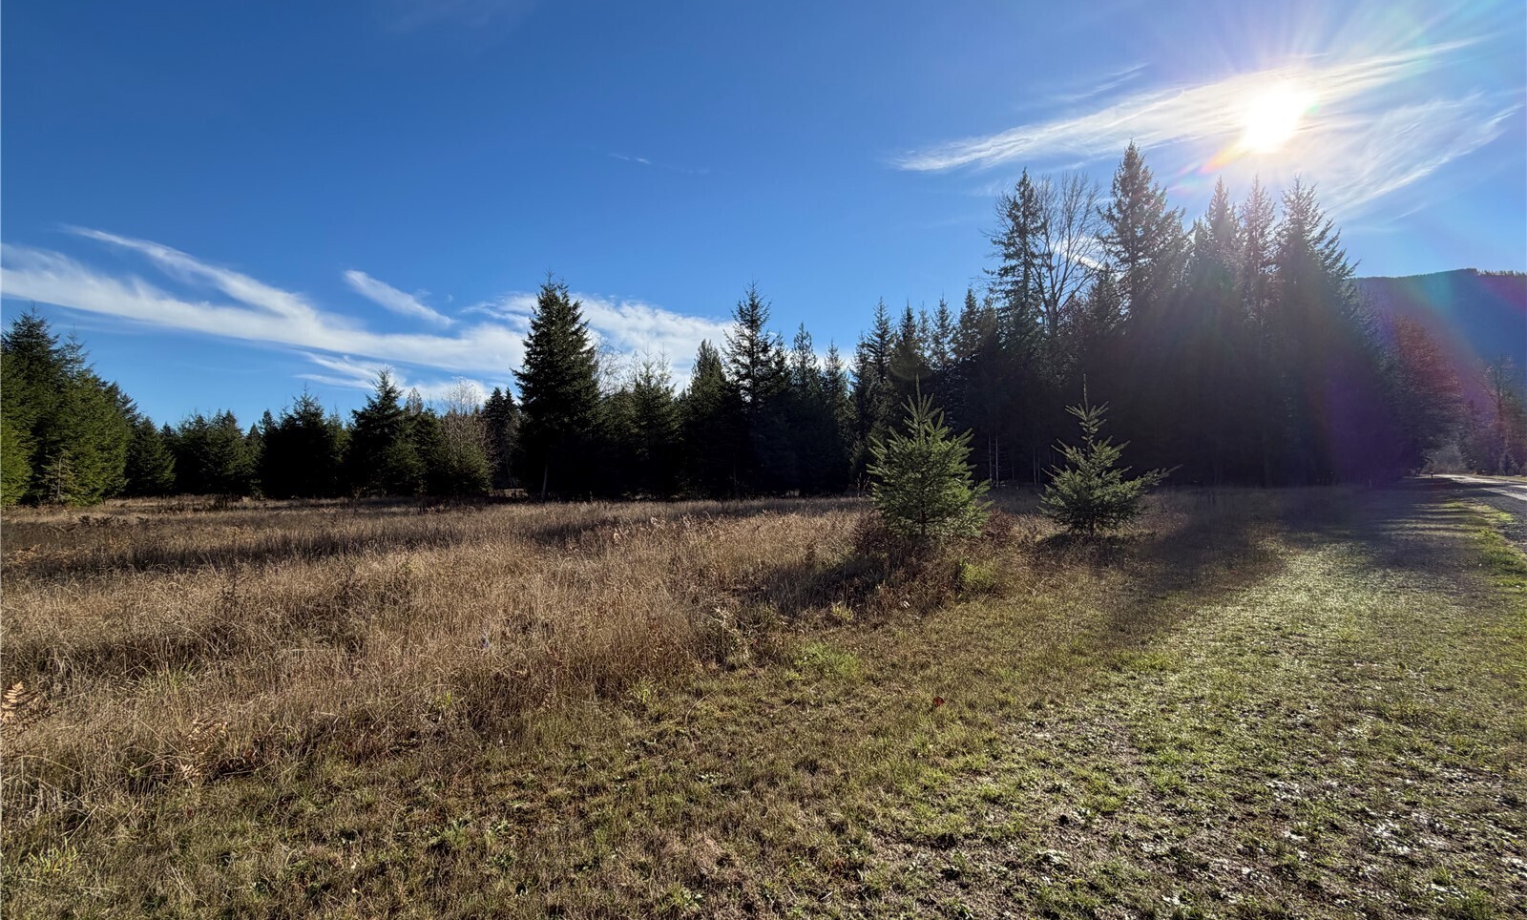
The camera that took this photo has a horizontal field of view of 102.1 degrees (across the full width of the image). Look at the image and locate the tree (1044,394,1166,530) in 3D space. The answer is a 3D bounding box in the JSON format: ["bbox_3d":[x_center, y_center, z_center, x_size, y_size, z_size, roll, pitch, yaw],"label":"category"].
[{"bbox_3d":[7.500,0.040,13.800,2.600,3.300,2.500,-1,-1,29],"label":"tree"}]

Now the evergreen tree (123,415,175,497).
[{"bbox_3d":[-45.800,-0.130,46.000,3.600,6.200,3.600,0,-2,-45],"label":"evergreen tree"}]

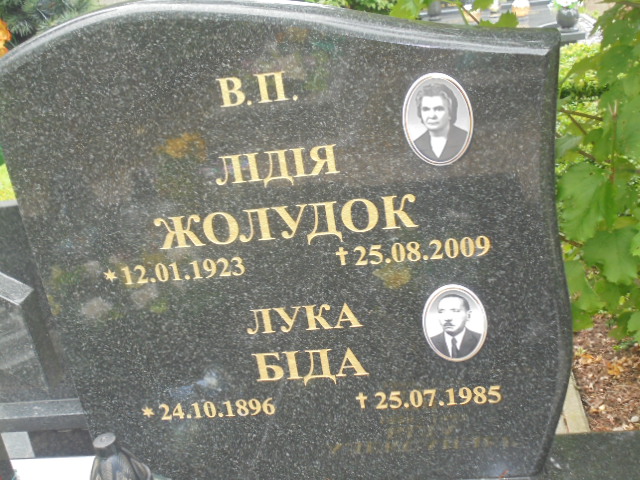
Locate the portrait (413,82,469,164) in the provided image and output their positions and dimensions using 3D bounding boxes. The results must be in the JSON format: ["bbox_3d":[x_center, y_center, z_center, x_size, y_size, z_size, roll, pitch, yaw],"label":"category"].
[{"bbox_3d":[0.152,-0.145,1.002,0.070,0.105,0.010,-5,20,9],"label":"portrait"}]

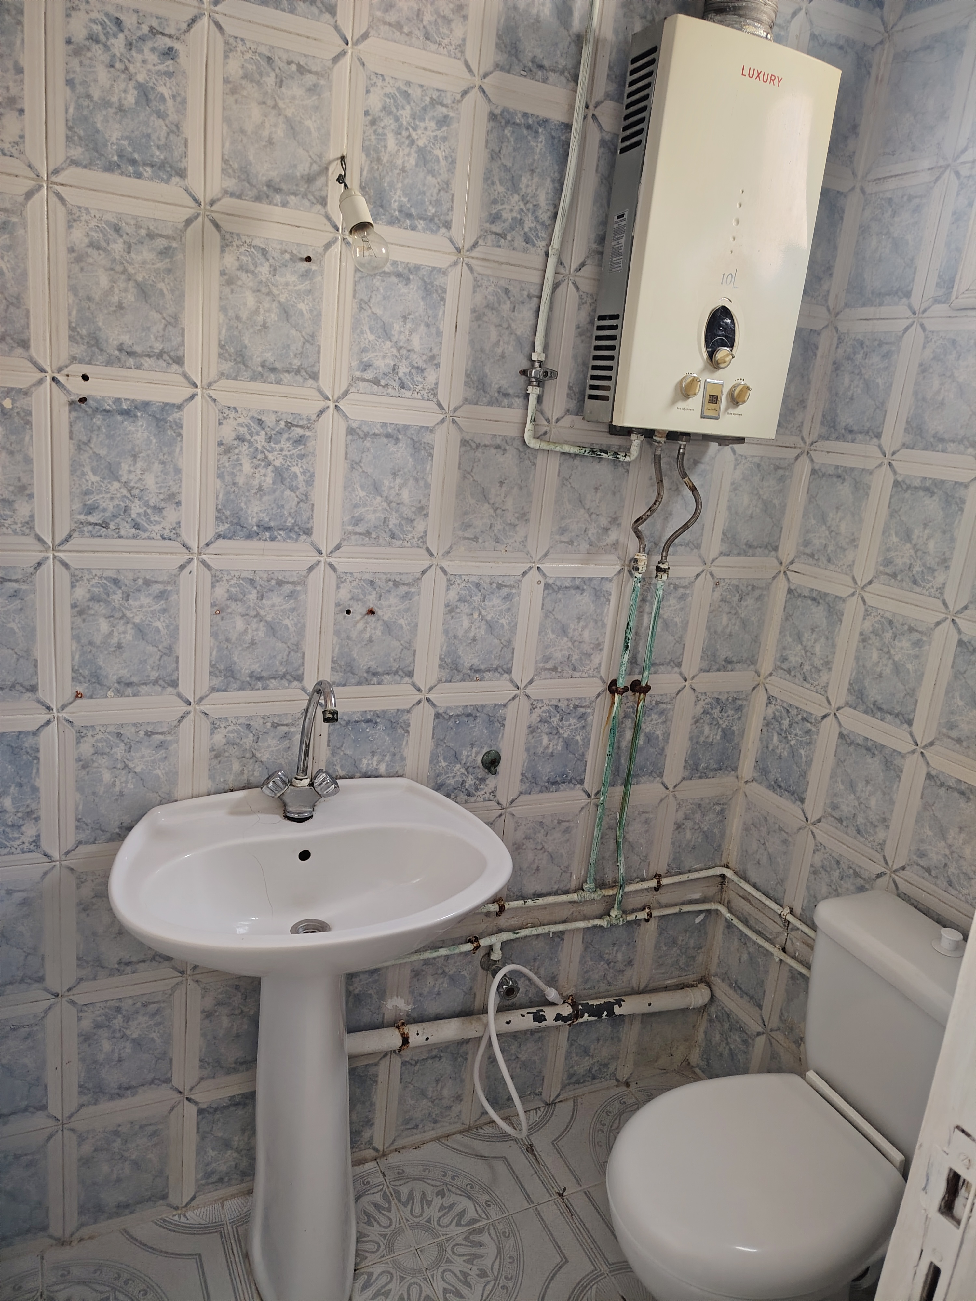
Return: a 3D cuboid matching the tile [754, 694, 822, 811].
[{"bbox_3d":[0.648,0.216,1.954,0.012,0.205,0.160,-1,16,-25],"label":"tile"}]

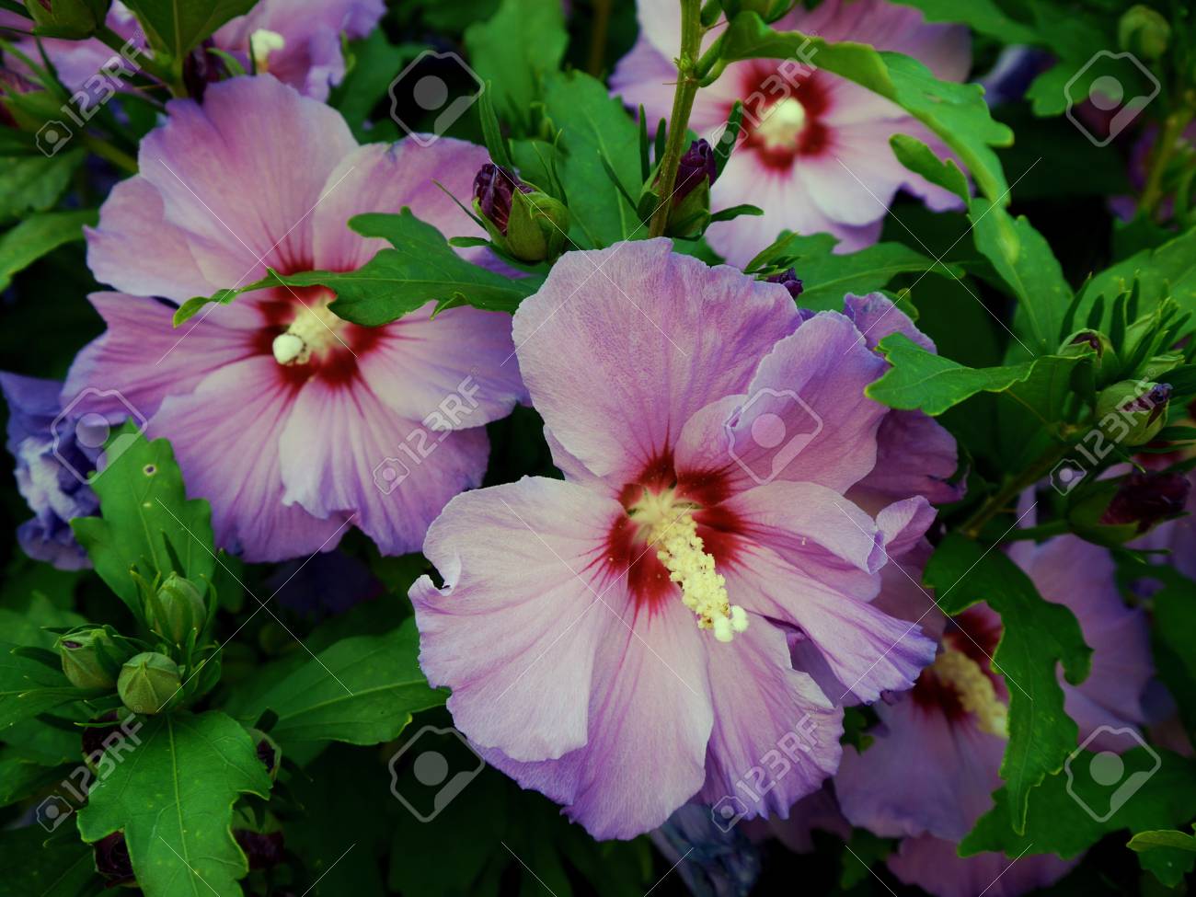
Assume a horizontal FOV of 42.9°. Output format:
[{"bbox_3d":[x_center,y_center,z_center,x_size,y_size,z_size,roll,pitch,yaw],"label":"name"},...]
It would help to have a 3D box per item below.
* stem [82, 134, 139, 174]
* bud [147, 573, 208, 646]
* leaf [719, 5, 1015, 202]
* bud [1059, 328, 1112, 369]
[{"bbox_3d":[-0.141,-0.085,0.440,0.022,0.005,0.005,34,0,-3],"label":"stem"},{"bbox_3d":[-0.097,0.037,0.350,0.013,0.017,0.013,-3,25,1],"label":"bud"},{"bbox_3d":[0.057,-0.072,0.318,0.064,0.018,0.034,27,37,1],"label":"leaf"},{"bbox_3d":[0.111,-0.021,0.345,0.013,0.015,0.013,-9,57,15],"label":"bud"}]

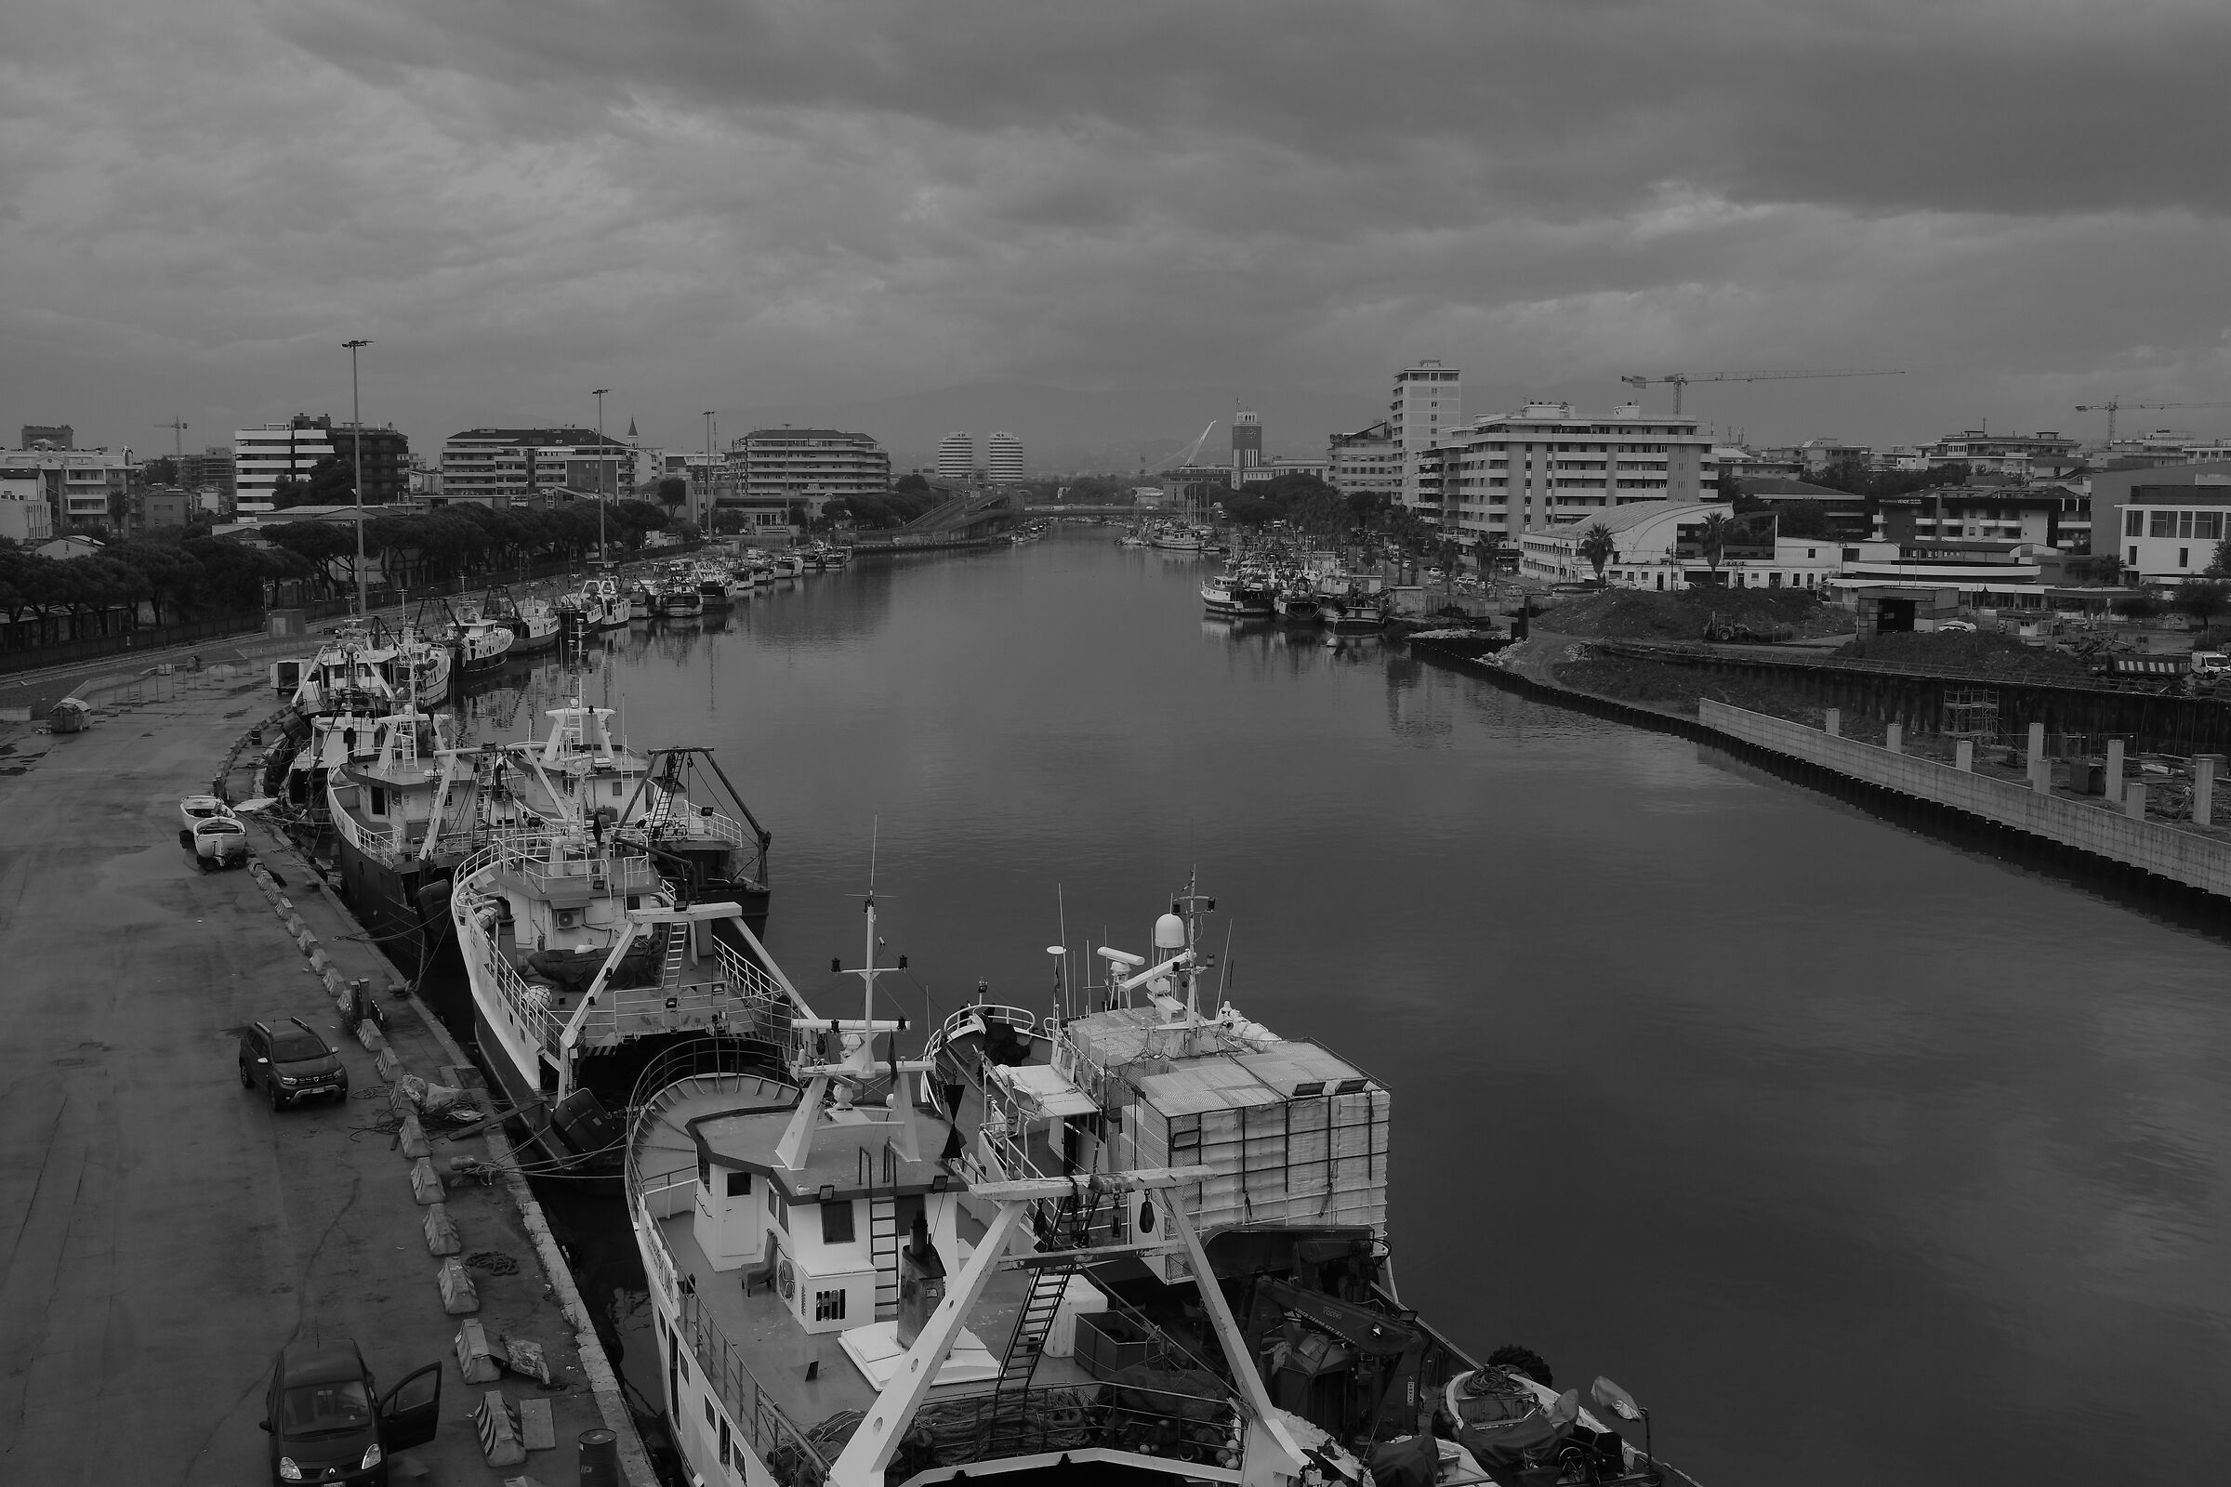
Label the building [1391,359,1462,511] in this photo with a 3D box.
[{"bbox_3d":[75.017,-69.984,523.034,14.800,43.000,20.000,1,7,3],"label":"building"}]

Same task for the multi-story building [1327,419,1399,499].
[{"bbox_3d":[67.990,-69.240,574.770,19.000,31.460,26.000,1,7,2],"label":"multi-story building"}]

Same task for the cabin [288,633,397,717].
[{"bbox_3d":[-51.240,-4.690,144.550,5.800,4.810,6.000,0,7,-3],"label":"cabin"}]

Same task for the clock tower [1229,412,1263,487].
[{"bbox_3d":[56.950,-122.010,942.150,10.000,42.500,10.000,-3,8,-20],"label":"clock tower"}]

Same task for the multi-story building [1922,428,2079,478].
[{"bbox_3d":[199.120,-56.210,489.580,31.840,28.500,16.000,1,7,2],"label":"multi-story building"}]

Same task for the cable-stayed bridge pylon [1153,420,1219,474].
[{"bbox_3d":[65.314,-273.592,2031.770,62.000,57.000,12.000,0,7,0],"label":"cable-stayed bridge pylon"}]

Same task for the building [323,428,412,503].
[{"bbox_3d":[-166.600,-56.750,483.690,16.500,26.000,12.000,0,7,0],"label":"building"}]

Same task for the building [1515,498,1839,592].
[{"bbox_3d":[88.030,-31.790,342.650,39.500,13.600,42.000,1,7,2],"label":"building"}]

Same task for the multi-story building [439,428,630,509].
[{"bbox_3d":[-153.290,-69.640,576.980,46.470,27.880,20.000,1,7,2],"label":"multi-story building"}]

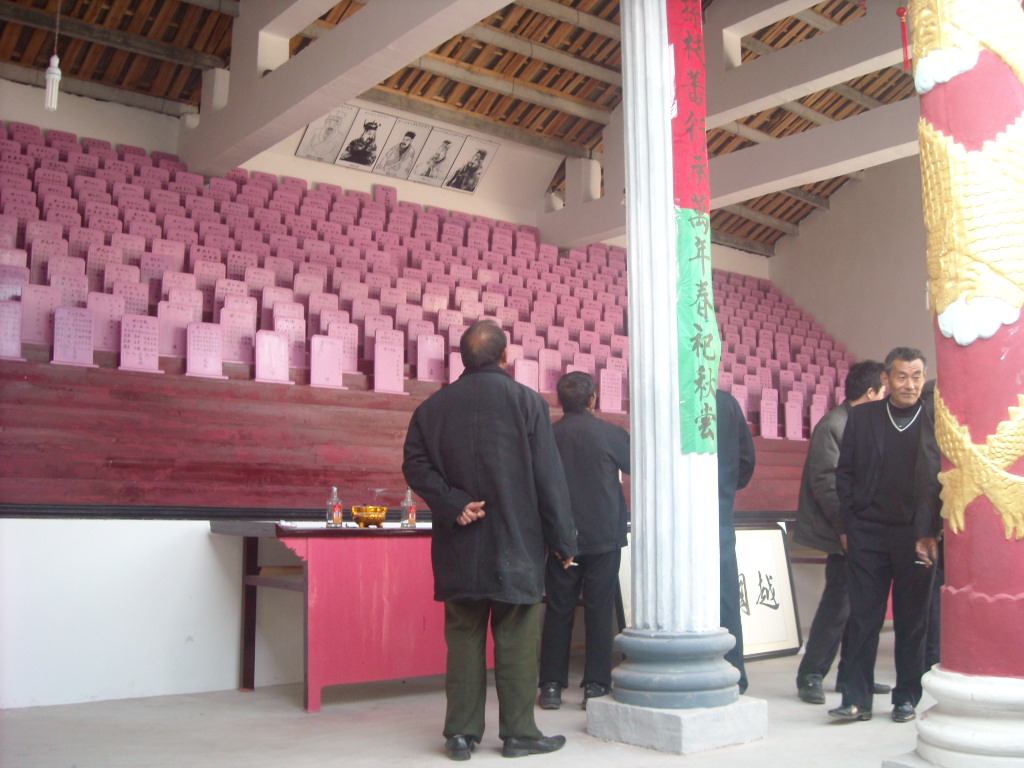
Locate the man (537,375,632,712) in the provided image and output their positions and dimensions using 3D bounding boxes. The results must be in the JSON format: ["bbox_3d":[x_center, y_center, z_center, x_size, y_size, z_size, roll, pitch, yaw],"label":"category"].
[{"bbox_3d":[0.367,0.729,5.063,0.500,1.602,0.380,-3,-7,25],"label":"man"}]

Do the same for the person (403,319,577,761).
[{"bbox_3d":[-0.087,0.576,4.119,0.600,1.692,0.380,-3,-7,22],"label":"person"}]

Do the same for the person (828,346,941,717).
[{"bbox_3d":[1.717,0.695,4.748,0.500,1.680,0.330,-1,-7,8],"label":"person"}]

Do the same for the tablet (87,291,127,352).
[{"bbox_3d":[-2.383,-0.368,6.100,0.250,0.335,0.070,6,-9,-38],"label":"tablet"}]

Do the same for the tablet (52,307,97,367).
[{"bbox_3d":[-2.133,-0.227,5.047,0.200,0.285,0.060,5,-8,-35],"label":"tablet"}]

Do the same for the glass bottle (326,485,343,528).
[{"bbox_3d":[-0.826,0.573,4.817,0.072,0.195,0.068,0,-7,0],"label":"glass bottle"}]

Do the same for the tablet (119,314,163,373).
[{"bbox_3d":[-1.875,-0.199,5.226,0.200,0.285,0.060,5,-8,-35],"label":"tablet"}]

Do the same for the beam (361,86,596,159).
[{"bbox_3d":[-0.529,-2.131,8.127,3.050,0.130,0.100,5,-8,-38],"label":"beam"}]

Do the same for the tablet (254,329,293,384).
[{"bbox_3d":[-1.518,-0.172,6.601,0.250,0.335,0.070,6,-9,-38],"label":"tablet"}]

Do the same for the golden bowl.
[{"bbox_3d":[-0.685,0.640,4.976,0.162,0.105,0.162,0,-7,0],"label":"golden bowl"}]

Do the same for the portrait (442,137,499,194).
[{"bbox_3d":[-0.395,-2.110,10.009,0.396,0.020,0.579,6,-53,-38],"label":"portrait"}]

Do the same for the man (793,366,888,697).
[{"bbox_3d":[1.659,0.707,5.169,0.400,1.669,0.440,5,-8,-35],"label":"man"}]

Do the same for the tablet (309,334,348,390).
[{"bbox_3d":[-1.214,-0.142,6.846,0.250,0.335,0.070,6,-9,-38],"label":"tablet"}]

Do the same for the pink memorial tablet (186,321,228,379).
[{"bbox_3d":[-1.867,-0.209,6.318,0.250,0.335,0.070,6,-9,-38],"label":"pink memorial tablet"}]

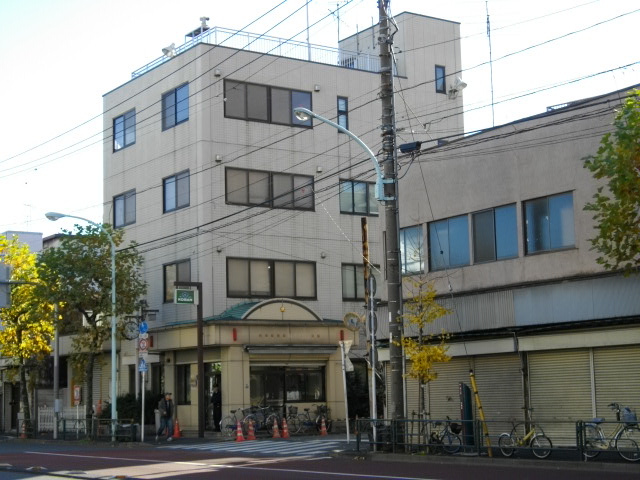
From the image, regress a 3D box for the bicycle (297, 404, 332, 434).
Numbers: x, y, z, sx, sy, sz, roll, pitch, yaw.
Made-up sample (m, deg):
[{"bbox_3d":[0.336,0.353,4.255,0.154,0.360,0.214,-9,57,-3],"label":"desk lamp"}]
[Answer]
[{"bbox_3d":[-0.206,6.711,43.031,1.660,1.060,0.540,4,-10,-35],"label":"bicycle"}]

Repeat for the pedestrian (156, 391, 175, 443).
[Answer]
[{"bbox_3d":[-5.445,6.256,40.400,0.500,1.690,0.520,6,-11,-42],"label":"pedestrian"}]

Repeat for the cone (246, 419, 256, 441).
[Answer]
[{"bbox_3d":[-2.336,6.540,39.500,0.340,0.720,0.340,4,-10,-34],"label":"cone"}]

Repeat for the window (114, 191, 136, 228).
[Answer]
[{"bbox_3d":[-8.152,-1.262,48.083,0.140,1.388,2.134,4,-10,-35],"label":"window"}]

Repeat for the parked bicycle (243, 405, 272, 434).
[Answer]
[{"bbox_3d":[-2.167,6.362,40.400,1.650,1.050,0.550,4,-9,-34],"label":"parked bicycle"}]

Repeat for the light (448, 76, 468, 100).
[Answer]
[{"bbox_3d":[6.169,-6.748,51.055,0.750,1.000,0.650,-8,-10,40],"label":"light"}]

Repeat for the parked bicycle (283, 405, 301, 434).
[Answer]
[{"bbox_3d":[-1.269,6.636,42.296,1.700,1.060,0.550,4,-10,-35],"label":"parked bicycle"}]

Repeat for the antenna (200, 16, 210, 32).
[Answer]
[{"bbox_3d":[-4.637,-8.704,46.300,0.400,0.620,0.400,4,-9,-34],"label":"antenna"}]

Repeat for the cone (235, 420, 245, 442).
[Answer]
[{"bbox_3d":[-2.529,6.020,36.247,0.360,0.700,0.360,-1,-8,0],"label":"cone"}]

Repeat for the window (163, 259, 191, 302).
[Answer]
[{"bbox_3d":[-5.424,1.612,43.846,0.140,1.491,2.199,4,-10,-35],"label":"window"}]

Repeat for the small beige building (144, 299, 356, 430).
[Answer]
[{"bbox_3d":[-2.516,4.913,44.504,6.600,4.870,4.800,4,-9,-34],"label":"small beige building"}]

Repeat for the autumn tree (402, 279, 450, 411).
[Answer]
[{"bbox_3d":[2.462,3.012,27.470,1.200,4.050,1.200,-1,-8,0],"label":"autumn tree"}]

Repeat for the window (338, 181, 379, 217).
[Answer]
[{"bbox_3d":[1.607,-1.687,46.850,1.947,1.407,0.140,4,-10,-35],"label":"window"}]

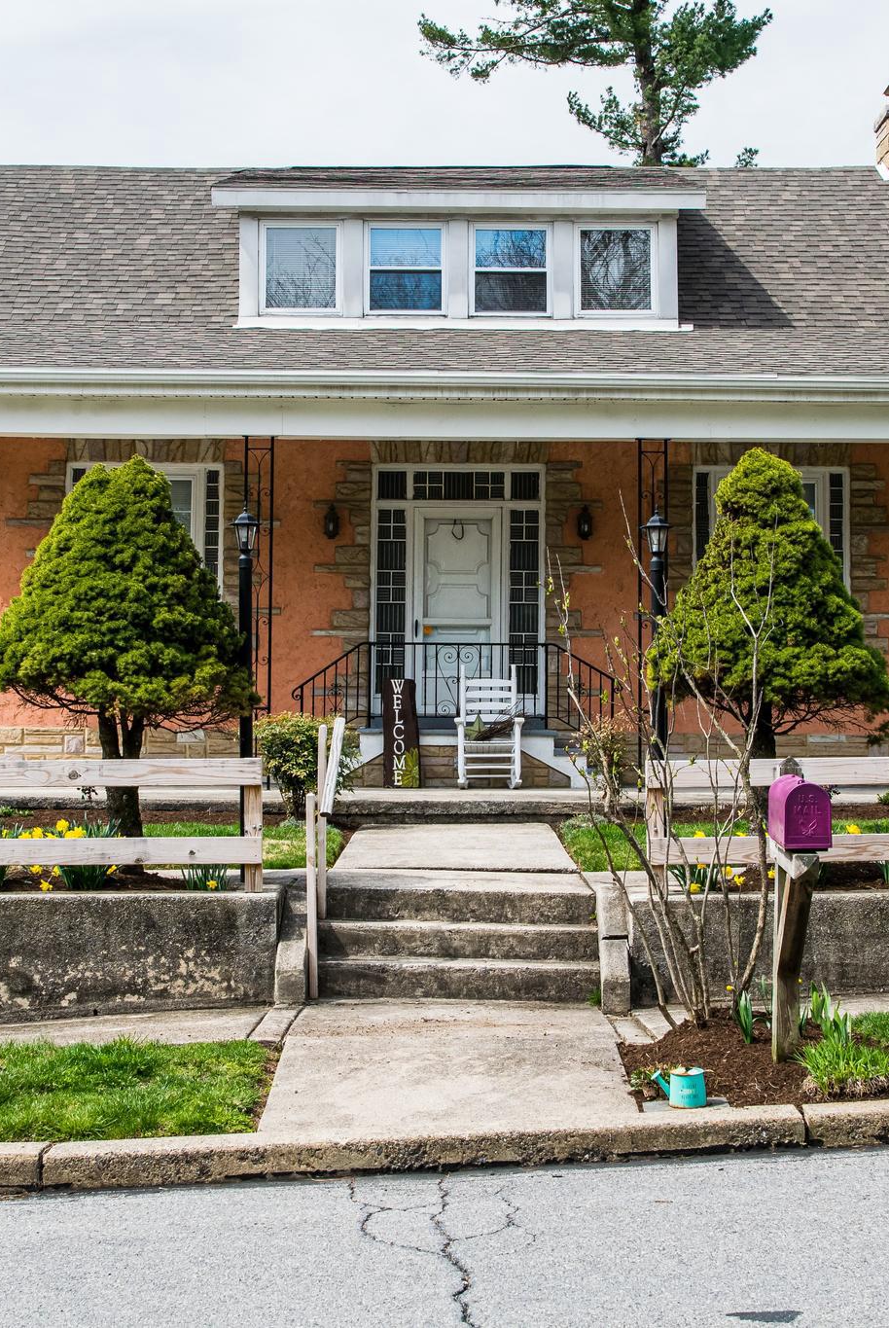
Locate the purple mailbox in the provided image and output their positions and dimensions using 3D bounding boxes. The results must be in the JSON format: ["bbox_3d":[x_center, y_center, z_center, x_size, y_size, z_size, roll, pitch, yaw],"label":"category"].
[{"bbox_3d":[1.424,0.601,8.045,0.184,0.257,0.490,0,0,-1],"label":"purple mailbox"}]

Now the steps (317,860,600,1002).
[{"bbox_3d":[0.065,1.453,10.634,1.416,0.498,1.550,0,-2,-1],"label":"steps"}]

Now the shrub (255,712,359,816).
[{"bbox_3d":[-1.051,0.770,15.200,0.790,0.803,0.760,0,-2,-1],"label":"shrub"}]

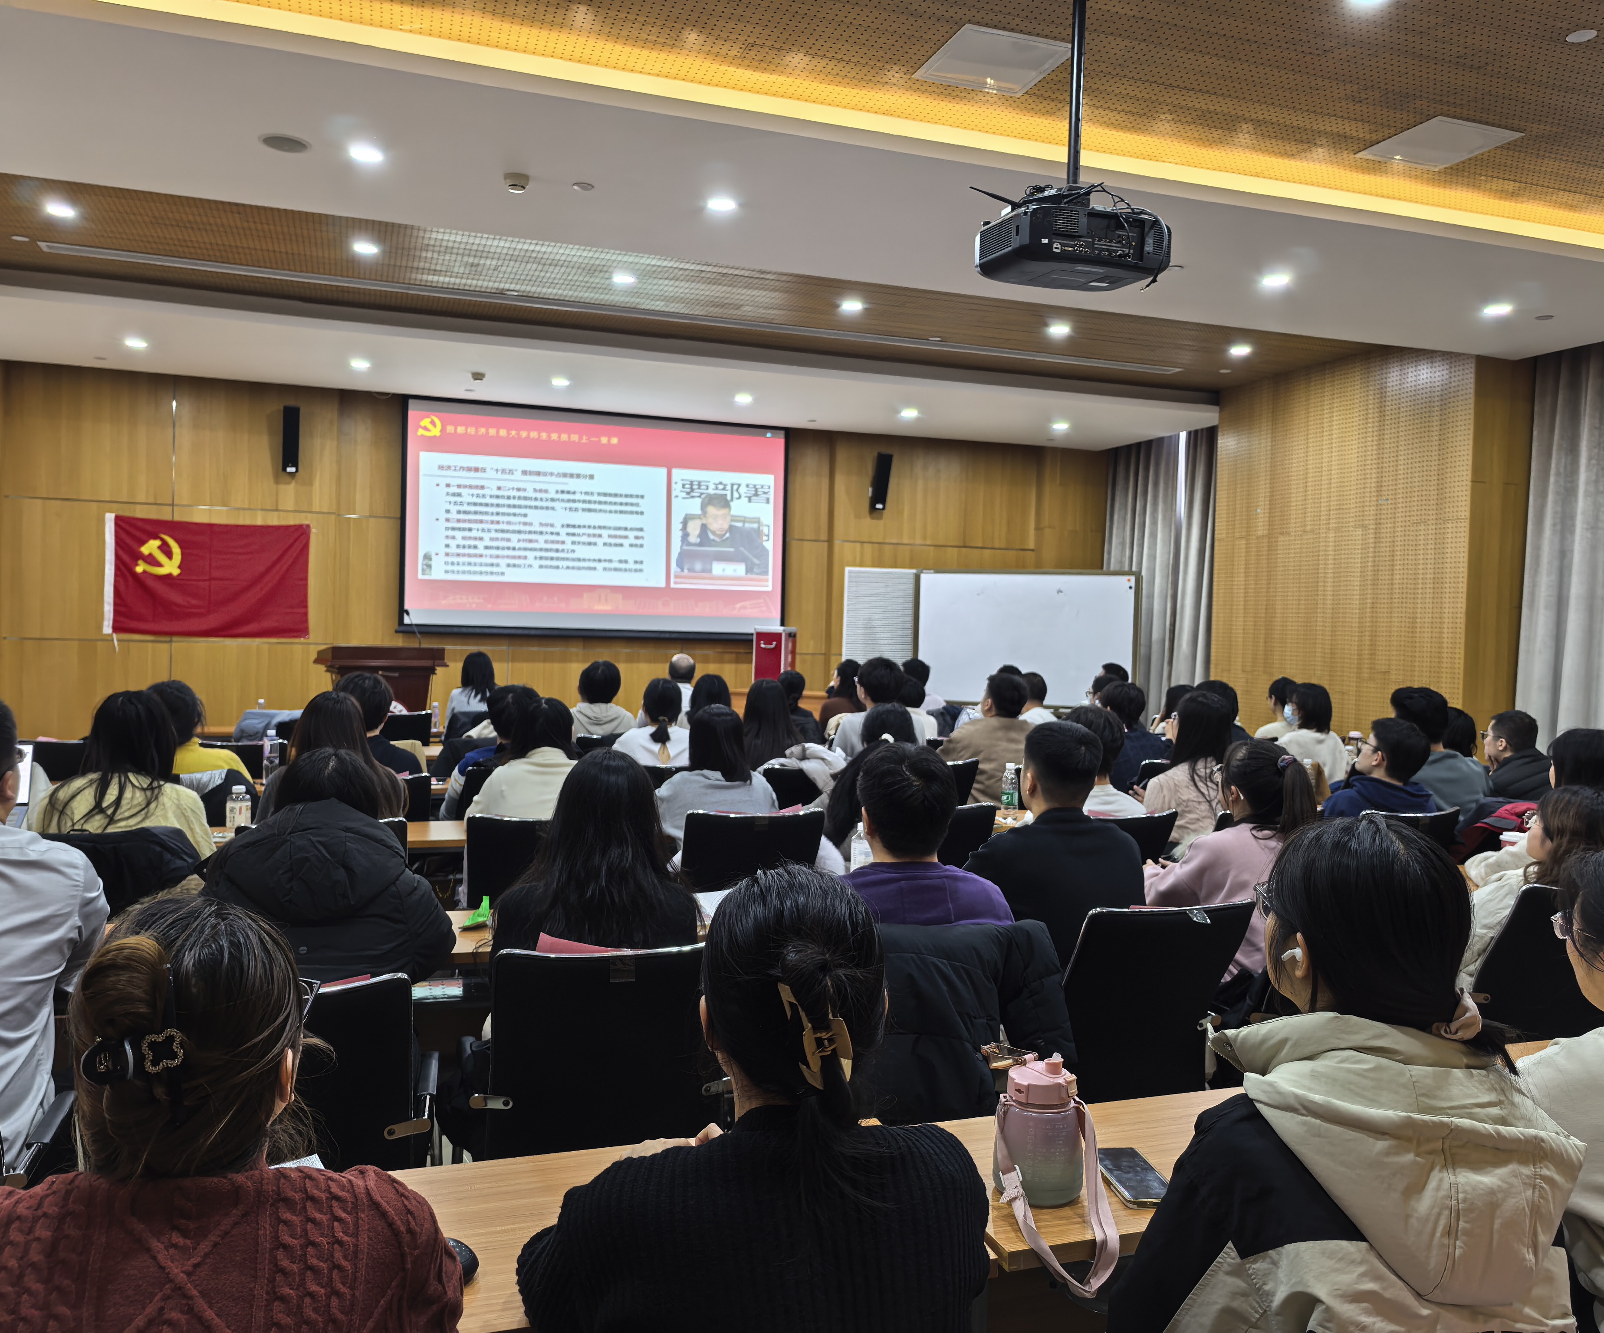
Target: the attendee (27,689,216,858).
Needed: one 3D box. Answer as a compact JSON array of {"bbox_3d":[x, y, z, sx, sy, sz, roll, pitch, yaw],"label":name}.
[{"bbox_3d":[-1.963,0.701,3.623,0.500,1.267,0.740,1,2,-18],"label":"attendee"}]

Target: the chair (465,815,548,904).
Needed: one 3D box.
[{"bbox_3d":[-0.820,0.896,3.917,0.570,0.920,0.610,1,2,-14],"label":"chair"}]

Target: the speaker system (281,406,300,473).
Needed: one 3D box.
[{"bbox_3d":[-4.144,-1.843,10.007,0.145,0.540,0.170,1,11,-19],"label":"speaker system"}]

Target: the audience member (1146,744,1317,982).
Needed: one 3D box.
[{"bbox_3d":[0.998,0.803,3.252,0.480,1.239,0.740,1,2,-26],"label":"audience member"}]

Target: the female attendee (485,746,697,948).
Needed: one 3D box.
[{"bbox_3d":[-0.478,0.781,2.630,0.460,1.236,0.720,1,2,-18],"label":"female attendee"}]

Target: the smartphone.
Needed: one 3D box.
[{"bbox_3d":[0.463,0.715,1.726,0.073,0.010,0.162,1,2,-8],"label":"smartphone"}]

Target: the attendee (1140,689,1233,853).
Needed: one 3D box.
[{"bbox_3d":[1.488,0.760,4.961,0.500,1.300,0.720,1,2,-27],"label":"attendee"}]

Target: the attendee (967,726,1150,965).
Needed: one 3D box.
[{"bbox_3d":[0.543,0.772,3.250,0.520,1.276,0.740,1,2,-18],"label":"attendee"}]

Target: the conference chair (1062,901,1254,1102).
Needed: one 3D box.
[{"bbox_3d":[0.776,0.997,3.151,0.570,0.900,0.580,1,2,-21],"label":"conference chair"}]

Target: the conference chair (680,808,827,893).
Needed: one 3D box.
[{"bbox_3d":[-0.231,0.907,4.070,0.570,0.920,0.610,1,2,-19],"label":"conference chair"}]

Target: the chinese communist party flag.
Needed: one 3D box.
[{"bbox_3d":[-6.291,-0.939,13.085,1.980,1.235,0.030,1,2,-18],"label":"chinese communist party flag"}]

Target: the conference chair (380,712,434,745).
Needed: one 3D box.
[{"bbox_3d":[-2.489,0.715,7.357,0.570,0.920,0.610,1,2,-21],"label":"conference chair"}]

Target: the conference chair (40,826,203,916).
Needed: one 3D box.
[{"bbox_3d":[-2.048,0.890,3.669,0.580,0.910,0.600,1,2,-19],"label":"conference chair"}]

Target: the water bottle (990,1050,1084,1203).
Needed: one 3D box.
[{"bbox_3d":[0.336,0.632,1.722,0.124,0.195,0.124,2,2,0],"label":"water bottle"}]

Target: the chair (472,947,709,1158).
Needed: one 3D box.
[{"bbox_3d":[-0.429,0.978,2.610,0.580,0.900,0.580,1,2,-18],"label":"chair"}]

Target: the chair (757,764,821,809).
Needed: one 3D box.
[{"bbox_3d":[-0.042,0.888,5.743,0.570,0.900,0.580,1,2,-22],"label":"chair"}]

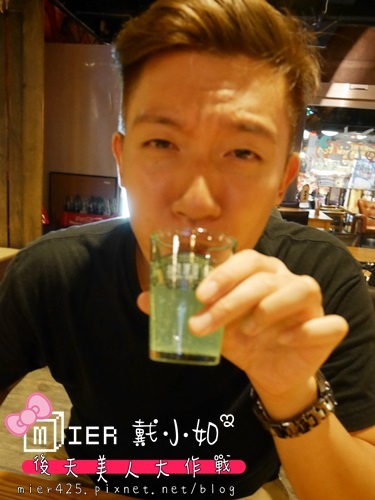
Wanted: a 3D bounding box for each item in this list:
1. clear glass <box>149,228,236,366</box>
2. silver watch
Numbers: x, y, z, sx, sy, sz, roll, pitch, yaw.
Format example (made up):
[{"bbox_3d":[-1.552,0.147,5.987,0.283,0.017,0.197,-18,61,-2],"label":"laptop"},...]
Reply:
[{"bbox_3d":[0.001,0.036,0.313,0.064,0.088,0.064,4,-12,0],"label":"clear glass"},{"bbox_3d":[0.088,0.123,0.358,0.062,0.036,0.060,-29,30,-8],"label":"silver watch"}]

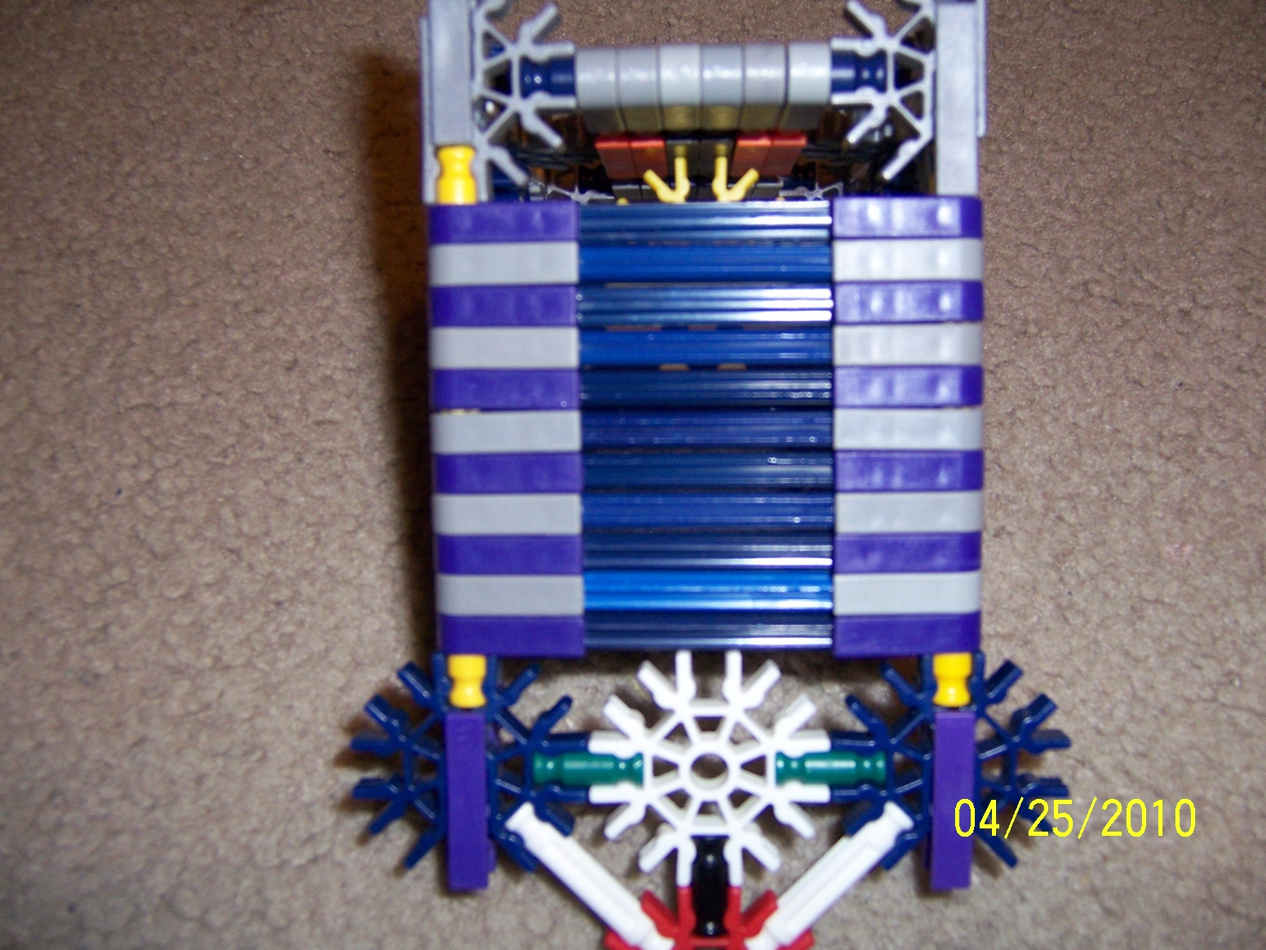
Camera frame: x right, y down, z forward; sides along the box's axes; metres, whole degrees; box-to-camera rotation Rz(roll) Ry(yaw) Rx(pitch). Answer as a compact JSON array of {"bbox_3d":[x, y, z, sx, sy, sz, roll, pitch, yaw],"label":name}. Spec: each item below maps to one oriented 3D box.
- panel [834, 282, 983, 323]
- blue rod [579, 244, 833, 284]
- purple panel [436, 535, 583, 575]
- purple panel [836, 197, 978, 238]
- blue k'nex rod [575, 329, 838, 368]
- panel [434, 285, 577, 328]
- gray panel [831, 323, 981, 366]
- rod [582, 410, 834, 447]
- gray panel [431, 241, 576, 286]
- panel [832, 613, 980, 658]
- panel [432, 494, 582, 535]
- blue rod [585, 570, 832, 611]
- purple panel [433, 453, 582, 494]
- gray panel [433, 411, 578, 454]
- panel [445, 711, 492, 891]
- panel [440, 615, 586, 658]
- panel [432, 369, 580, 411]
[{"bbox_3d":[0.041,-0.026,0.186,0.022,0.012,0.006,-1,94,0],"label":"panel"},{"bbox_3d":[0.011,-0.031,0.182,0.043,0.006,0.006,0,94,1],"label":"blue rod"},{"bbox_3d":[-0.018,0.012,0.189,0.022,0.015,0.006,0,94,1],"label":"purple panel"},{"bbox_3d":[0.041,-0.038,0.185,0.022,0.015,0.006,0,94,1],"label":"purple panel"},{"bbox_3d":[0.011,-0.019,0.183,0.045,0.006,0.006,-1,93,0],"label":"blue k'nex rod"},{"bbox_3d":[-0.019,-0.026,0.186,0.022,0.012,0.006,-1,94,0],"label":"panel"},{"bbox_3d":[0.041,-0.020,0.186,0.022,0.015,0.006,0,94,1],"label":"gray panel"},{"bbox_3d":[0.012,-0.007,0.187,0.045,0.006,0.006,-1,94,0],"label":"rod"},{"bbox_3d":[-0.019,-0.031,0.181,0.022,0.009,0.006,-1,94,0],"label":"gray panel"},{"bbox_3d":[0.041,0.024,0.189,0.022,0.012,0.006,-1,94,0],"label":"panel"},{"bbox_3d":[-0.019,0.005,0.189,0.022,0.015,0.006,0,94,1],"label":"panel"},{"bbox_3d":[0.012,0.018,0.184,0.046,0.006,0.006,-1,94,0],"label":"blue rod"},{"bbox_3d":[-0.019,-0.001,0.187,0.022,0.012,0.006,-1,94,0],"label":"purple panel"},{"bbox_3d":[-0.019,-0.006,0.183,0.022,0.009,0.006,-1,94,0],"label":"gray panel"},{"bbox_3d":[-0.025,0.049,0.194,0.006,0.018,0.028,0,94,1],"label":"panel"},{"bbox_3d":[-0.018,0.024,0.189,0.022,0.012,0.006,-1,94,0],"label":"panel"},{"bbox_3d":[-0.019,-0.013,0.182,0.022,0.009,0.006,-1,94,0],"label":"panel"}]

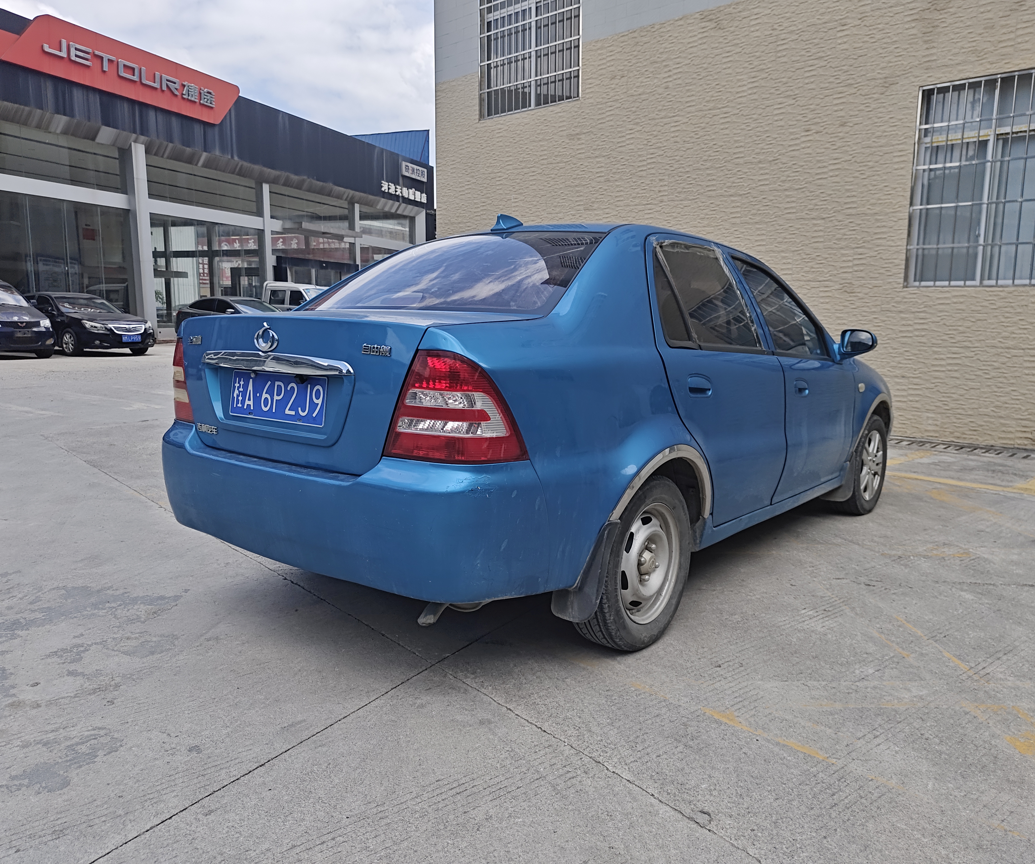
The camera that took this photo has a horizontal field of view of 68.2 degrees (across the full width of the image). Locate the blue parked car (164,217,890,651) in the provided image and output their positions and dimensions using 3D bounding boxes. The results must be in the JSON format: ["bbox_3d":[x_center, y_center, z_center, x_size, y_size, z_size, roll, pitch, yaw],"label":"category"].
[{"bbox_3d":[0.555,-0.230,3.690,1.690,1.440,4.150,7,10,38],"label":"blue parked car"}]

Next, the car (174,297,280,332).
[{"bbox_3d":[-8.750,-3.550,24.350,4.700,1.460,1.810,5,10,30],"label":"car"}]

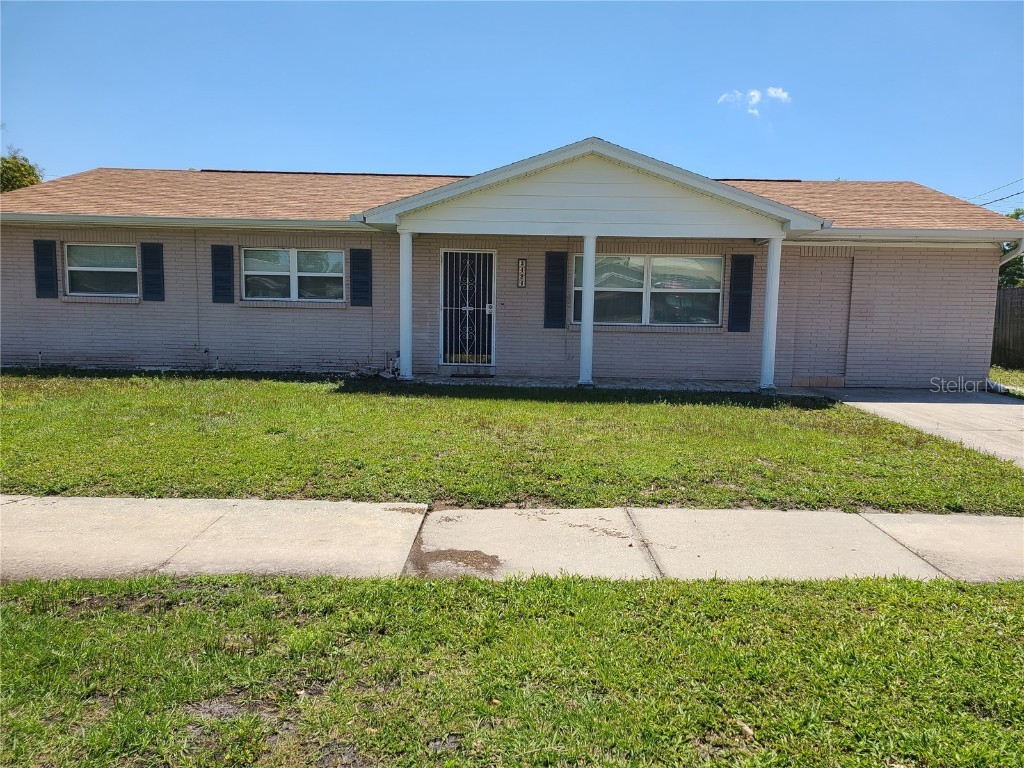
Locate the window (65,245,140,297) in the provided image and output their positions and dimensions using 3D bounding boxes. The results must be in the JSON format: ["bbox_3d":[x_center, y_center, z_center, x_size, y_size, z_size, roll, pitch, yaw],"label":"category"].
[{"bbox_3d":[-7.261,-2.017,13.660,1.283,0.900,0.100,1,7,1],"label":"window"}]

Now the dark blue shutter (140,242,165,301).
[{"bbox_3d":[-6.305,-1.967,13.510,0.378,1.001,0.040,1,7,1],"label":"dark blue shutter"}]

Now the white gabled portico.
[{"bbox_3d":[1.231,-1.919,12.647,7.250,3.880,1.650,1,7,1],"label":"white gabled portico"}]

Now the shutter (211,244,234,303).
[{"bbox_3d":[-5.074,-1.929,13.501,0.378,1.001,0.040,1,7,1],"label":"shutter"}]

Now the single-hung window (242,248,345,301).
[{"bbox_3d":[-3.859,-1.930,13.632,1.822,0.897,0.100,1,7,1],"label":"single-hung window"}]

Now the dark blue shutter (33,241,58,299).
[{"bbox_3d":[-8.196,-2.015,13.526,0.379,1.000,0.040,1,7,1],"label":"dark blue shutter"}]

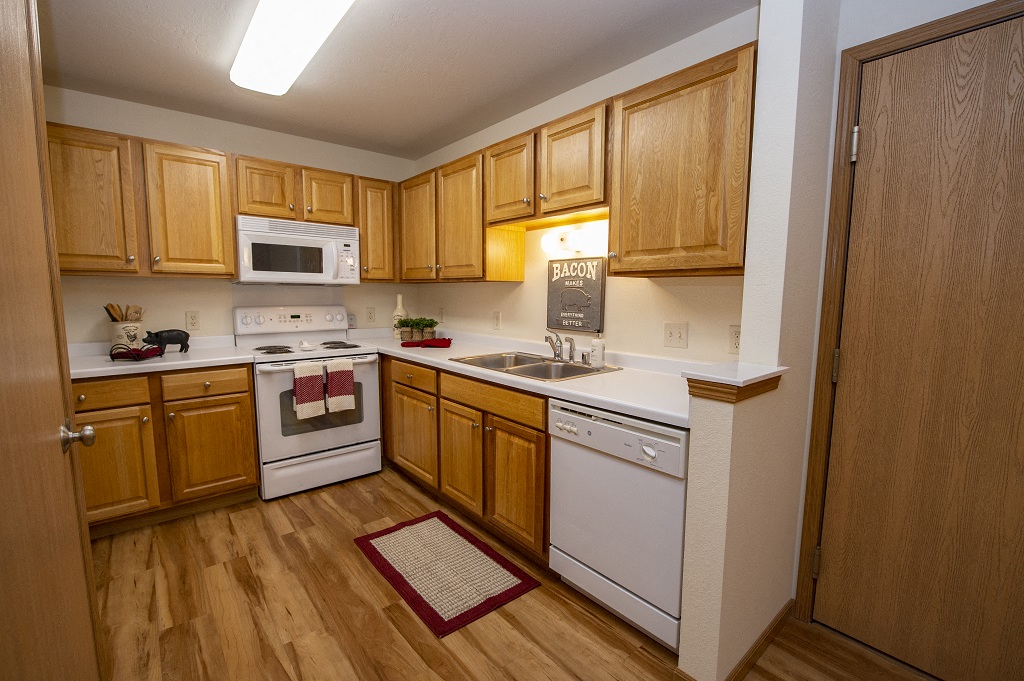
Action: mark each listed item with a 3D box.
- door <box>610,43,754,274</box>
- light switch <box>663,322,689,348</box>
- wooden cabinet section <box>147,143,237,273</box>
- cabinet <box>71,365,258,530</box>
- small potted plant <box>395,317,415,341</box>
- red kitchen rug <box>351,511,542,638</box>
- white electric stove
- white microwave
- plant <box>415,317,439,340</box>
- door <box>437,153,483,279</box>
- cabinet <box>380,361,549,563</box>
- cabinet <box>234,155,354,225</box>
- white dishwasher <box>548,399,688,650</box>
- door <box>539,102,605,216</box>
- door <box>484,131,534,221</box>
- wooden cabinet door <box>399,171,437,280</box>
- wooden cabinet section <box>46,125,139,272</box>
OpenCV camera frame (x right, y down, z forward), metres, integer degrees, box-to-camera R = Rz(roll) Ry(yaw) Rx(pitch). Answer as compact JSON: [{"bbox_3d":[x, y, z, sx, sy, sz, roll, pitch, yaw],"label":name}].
[{"bbox_3d":[0.624,-0.639,1.757,0.024,0.723,0.571,-5,8,-40],"label":"door"},{"bbox_3d":[0.767,-0.025,2.128,0.014,0.115,0.118,-5,8,-40],"label":"light switch"},{"bbox_3d":[-1.918,-0.765,2.721,0.404,0.721,0.025,-5,8,-40],"label":"wooden cabinet section"},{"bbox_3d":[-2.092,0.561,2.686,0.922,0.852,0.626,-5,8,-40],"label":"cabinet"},{"bbox_3d":[-0.863,-0.082,3.678,0.110,0.165,0.110,-5,8,-40],"label":"small potted plant"},{"bbox_3d":[-0.348,1.067,2.203,0.513,0.012,0.870,-5,8,-40],"label":"red kitchen rug"},{"bbox_3d":[-1.409,0.371,3.180,0.761,1.186,0.675,-5,8,-40],"label":"white electric stove"},{"bbox_3d":[-1.523,-0.602,3.207,0.763,0.407,0.390,-5,8,-40],"label":"white microwave"},{"bbox_3d":[-0.668,-0.088,3.627,0.160,0.186,0.160,-5,8,-40],"label":"plant"},{"bbox_3d":[-0.331,-0.769,2.917,0.021,0.728,0.461,-5,8,-40],"label":"door"},{"bbox_3d":[-0.132,0.568,2.759,0.626,0.852,1.660,-5,8,-40],"label":"cabinet"},{"bbox_3d":[-1.521,-1.000,3.181,0.761,0.381,0.330,-5,8,-40],"label":"cabinet"},{"bbox_3d":[0.581,0.677,1.902,0.615,0.868,0.606,-5,8,-40],"label":"white dishwasher"},{"bbox_3d":[0.284,-0.848,2.177,0.021,0.411,0.392,-5,8,-40],"label":"door"},{"bbox_3d":[-0.010,-0.885,2.524,0.021,0.411,0.386,-5,8,-40],"label":"door"},{"bbox_3d":[-0.680,-0.813,3.329,0.021,0.728,0.454,-5,8,-40],"label":"wooden cabinet door"},{"bbox_3d":[-2.248,-0.724,2.395,0.400,0.718,0.024,-5,8,-40],"label":"wooden cabinet section"}]

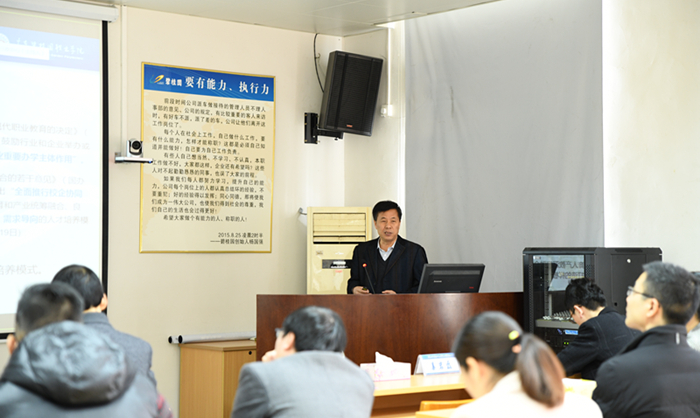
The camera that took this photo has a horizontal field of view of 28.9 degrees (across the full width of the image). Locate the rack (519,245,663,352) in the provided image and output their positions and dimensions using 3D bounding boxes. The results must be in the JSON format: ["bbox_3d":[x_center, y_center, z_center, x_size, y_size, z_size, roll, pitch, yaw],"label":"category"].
[{"bbox_3d":[1.539,0.961,8.654,0.630,1.420,0.600,2,-3,-39],"label":"rack"}]

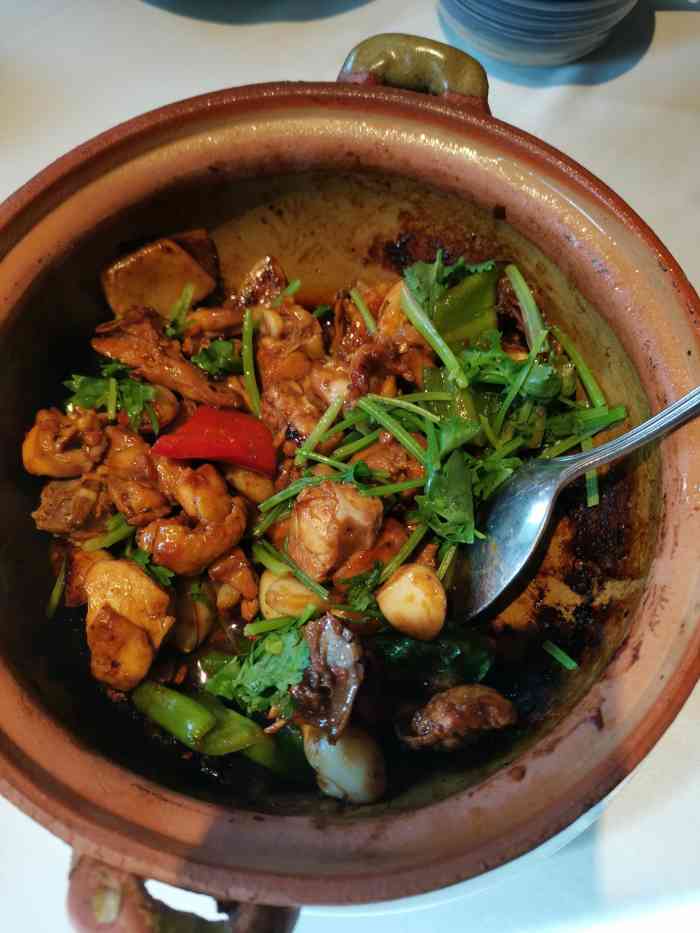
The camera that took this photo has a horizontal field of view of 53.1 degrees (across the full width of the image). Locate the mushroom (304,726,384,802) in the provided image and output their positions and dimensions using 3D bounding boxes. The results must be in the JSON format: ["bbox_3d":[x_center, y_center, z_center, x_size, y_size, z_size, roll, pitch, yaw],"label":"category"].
[{"bbox_3d":[-0.002,0.110,0.263,0.024,0.023,0.031,-33,76,-10],"label":"mushroom"}]

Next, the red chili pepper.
[{"bbox_3d":[-0.055,-0.010,0.282,0.047,0.016,0.022,9,73,2],"label":"red chili pepper"}]

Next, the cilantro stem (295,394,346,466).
[{"bbox_3d":[-0.012,-0.014,0.281,0.004,0.004,0.032,29,75,8],"label":"cilantro stem"}]

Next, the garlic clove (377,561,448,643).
[{"bbox_3d":[0.023,0.046,0.240,0.024,0.021,0.023,34,75,10],"label":"garlic clove"}]

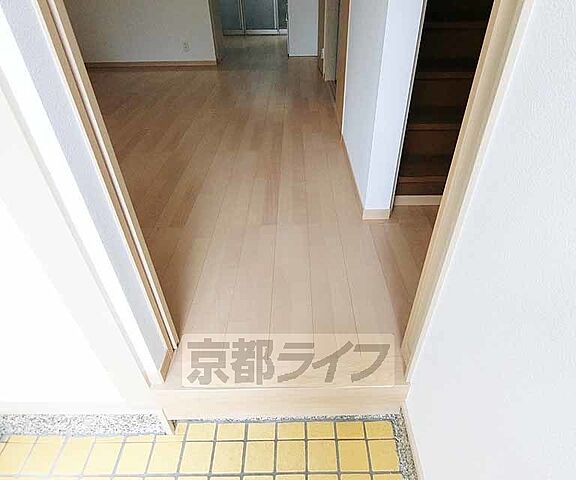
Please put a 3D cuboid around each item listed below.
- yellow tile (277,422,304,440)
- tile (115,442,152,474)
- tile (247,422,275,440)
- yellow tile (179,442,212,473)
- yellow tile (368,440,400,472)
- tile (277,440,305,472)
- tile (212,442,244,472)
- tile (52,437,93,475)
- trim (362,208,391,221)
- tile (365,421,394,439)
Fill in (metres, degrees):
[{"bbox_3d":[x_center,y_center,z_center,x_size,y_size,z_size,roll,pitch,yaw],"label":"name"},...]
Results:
[{"bbox_3d":[0.009,0.639,1.099,0.091,0.010,0.053,-1,35,1],"label":"yellow tile"},{"bbox_3d":[-0.486,0.695,1.046,0.090,0.010,0.087,-1,35,1],"label":"tile"},{"bbox_3d":[-0.090,0.646,1.110,0.093,0.010,0.056,-1,36,1],"label":"tile"},{"bbox_3d":[-0.288,0.690,1.042,0.090,0.010,0.087,-1,35,1],"label":"yellow tile"},{"bbox_3d":[0.305,0.682,1.036,0.085,0.010,0.087,-1,36,1],"label":"yellow tile"},{"bbox_3d":[0.009,0.689,1.043,0.093,0.010,0.087,-1,36,1],"label":"tile"},{"bbox_3d":[-0.191,0.694,1.048,0.093,0.010,0.087,-1,36,1],"label":"tile"},{"bbox_3d":[-0.690,0.701,1.069,0.093,0.010,0.107,-1,36,1],"label":"tile"},{"bbox_3d":[0.483,-0.144,1.801,0.140,0.066,0.012,-1,35,1],"label":"trim"},{"bbox_3d":[0.306,0.633,1.094,0.091,0.010,0.053,-1,35,1],"label":"tile"}]

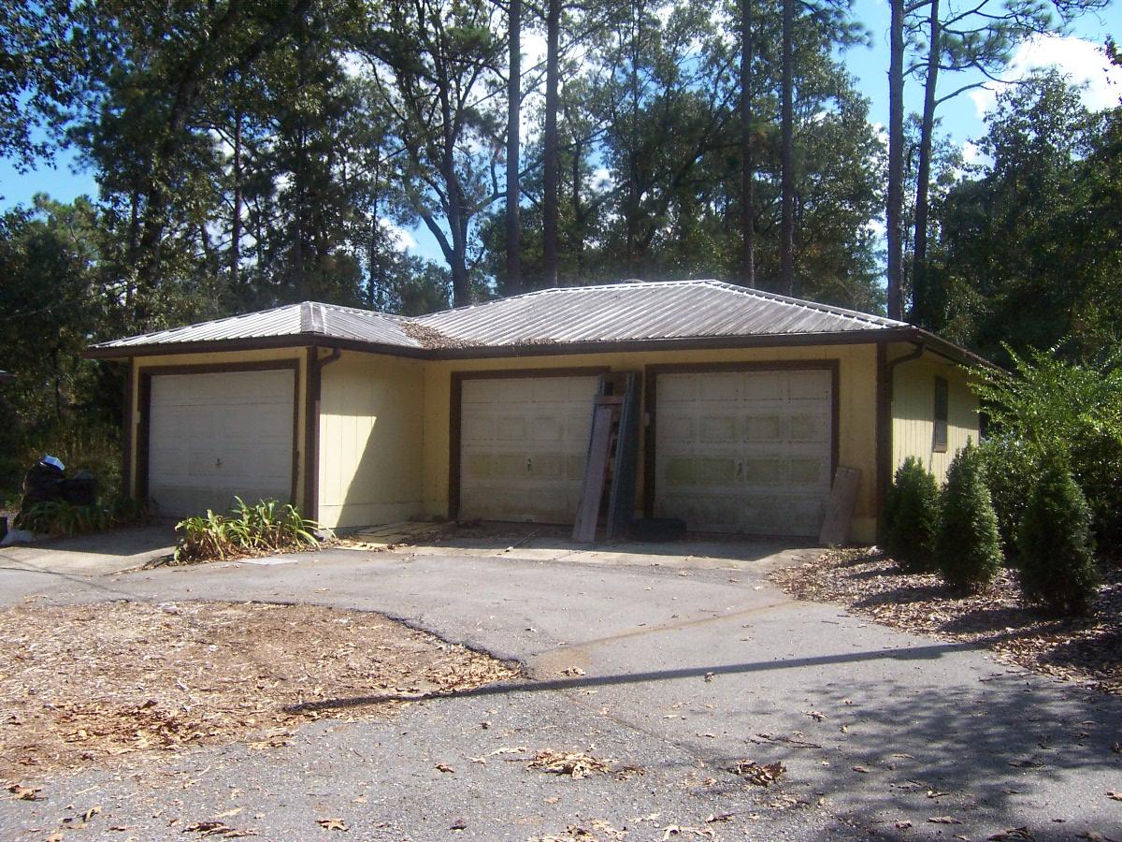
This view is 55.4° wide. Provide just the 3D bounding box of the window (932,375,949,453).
[{"bbox_3d":[5.806,-0.079,16.338,0.090,1.125,1.069,0,-2,30],"label":"window"}]

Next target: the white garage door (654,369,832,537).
[{"bbox_3d":[2.379,0.421,14.154,2.440,2.140,0.080,0,-2,30],"label":"white garage door"}]

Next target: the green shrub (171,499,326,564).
[{"bbox_3d":[-3.705,1.289,12.888,0.850,0.660,1.650,0,-2,30],"label":"green shrub"}]

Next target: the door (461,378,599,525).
[{"bbox_3d":[-0.456,0.438,15.763,2.446,2.125,0.100,0,-2,30],"label":"door"}]

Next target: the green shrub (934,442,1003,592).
[{"bbox_3d":[3.616,0.843,9.500,0.620,1.340,0.620,0,-2,30],"label":"green shrub"}]

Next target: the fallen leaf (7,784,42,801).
[{"bbox_3d":[-2.149,1.486,4.287,0.135,0.035,0.115,0,-2,30],"label":"fallen leaf"}]

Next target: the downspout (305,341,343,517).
[{"bbox_3d":[-3.197,0.255,14.519,0.460,2.460,0.100,0,-2,30],"label":"downspout"}]

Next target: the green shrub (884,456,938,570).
[{"bbox_3d":[3.826,0.976,11.653,0.580,1.166,0.580,0,-2,30],"label":"green shrub"}]

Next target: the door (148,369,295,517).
[{"bbox_3d":[-4.933,0.365,15.548,3.014,2.128,0.100,0,-2,30],"label":"door"}]

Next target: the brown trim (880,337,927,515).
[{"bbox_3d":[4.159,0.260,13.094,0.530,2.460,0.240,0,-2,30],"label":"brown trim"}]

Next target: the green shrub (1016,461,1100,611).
[{"bbox_3d":[3.895,0.925,8.400,0.650,1.220,0.650,0,-2,30],"label":"green shrub"}]

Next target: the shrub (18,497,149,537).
[{"bbox_3d":[-6.729,1.304,15.127,0.850,0.480,1.550,0,-2,30],"label":"shrub"}]

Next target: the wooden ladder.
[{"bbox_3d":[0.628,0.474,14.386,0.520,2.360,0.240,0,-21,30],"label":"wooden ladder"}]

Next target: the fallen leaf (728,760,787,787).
[{"bbox_3d":[0.853,1.528,4.633,0.230,0.055,0.180,0,-2,30],"label":"fallen leaf"}]

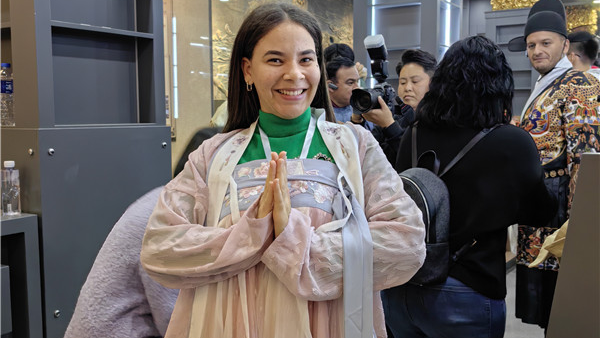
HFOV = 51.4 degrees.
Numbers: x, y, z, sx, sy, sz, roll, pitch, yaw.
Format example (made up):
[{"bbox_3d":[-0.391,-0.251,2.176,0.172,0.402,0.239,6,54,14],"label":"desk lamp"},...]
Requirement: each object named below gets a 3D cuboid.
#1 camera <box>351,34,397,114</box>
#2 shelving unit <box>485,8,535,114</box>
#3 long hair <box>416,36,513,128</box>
[{"bbox_3d":[0.322,-0.413,2.700,0.150,0.320,0.220,5,15,41],"label":"camera"},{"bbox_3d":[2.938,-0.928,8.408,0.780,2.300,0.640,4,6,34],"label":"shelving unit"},{"bbox_3d":[0.488,-0.258,1.840,0.250,0.260,0.250,5,7,38],"label":"long hair"}]

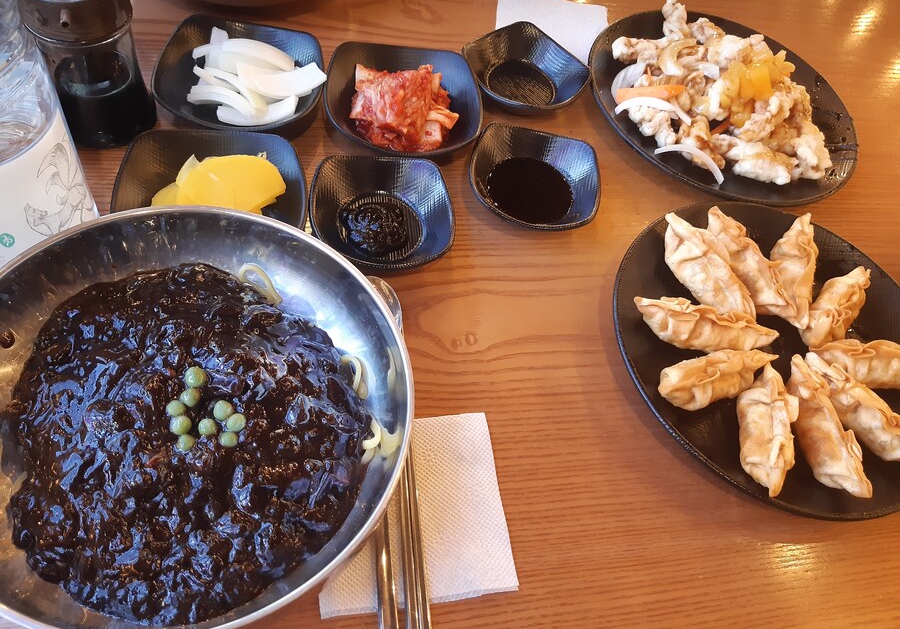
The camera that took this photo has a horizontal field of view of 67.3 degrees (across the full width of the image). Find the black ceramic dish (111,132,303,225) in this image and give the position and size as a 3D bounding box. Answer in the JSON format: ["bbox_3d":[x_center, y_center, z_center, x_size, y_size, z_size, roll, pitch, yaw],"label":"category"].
[{"bbox_3d":[-0.150,-0.068,0.431,0.115,0.034,0.115,-1,59,-12],"label":"black ceramic dish"}]

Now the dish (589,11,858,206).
[{"bbox_3d":[0.229,-0.175,0.580,0.238,0.026,0.238,5,58,-8],"label":"dish"}]

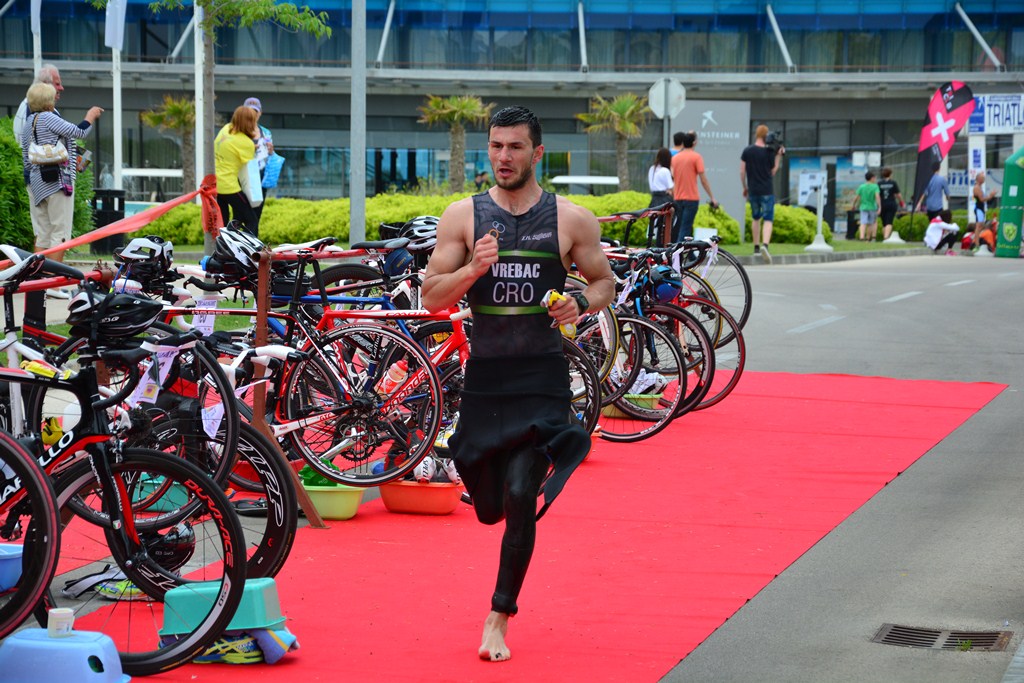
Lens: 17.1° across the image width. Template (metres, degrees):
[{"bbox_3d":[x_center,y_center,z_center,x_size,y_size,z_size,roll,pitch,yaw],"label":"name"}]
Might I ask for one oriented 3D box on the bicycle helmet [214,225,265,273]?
[{"bbox_3d":[-1.250,-0.425,15.600,0.280,0.170,0.210,40,29,-8],"label":"bicycle helmet"}]

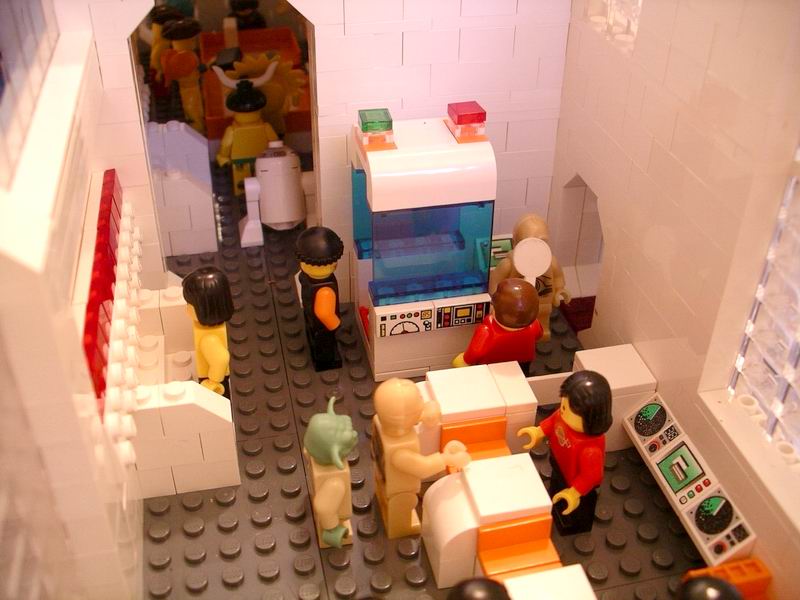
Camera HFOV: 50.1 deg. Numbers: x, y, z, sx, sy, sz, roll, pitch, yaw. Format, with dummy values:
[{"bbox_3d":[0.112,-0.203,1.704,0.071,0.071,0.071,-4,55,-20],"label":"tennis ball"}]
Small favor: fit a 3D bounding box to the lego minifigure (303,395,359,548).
[{"bbox_3d":[-0.016,0.039,0.196,0.013,0.034,0.021,-7,35,-11],"label":"lego minifigure"}]

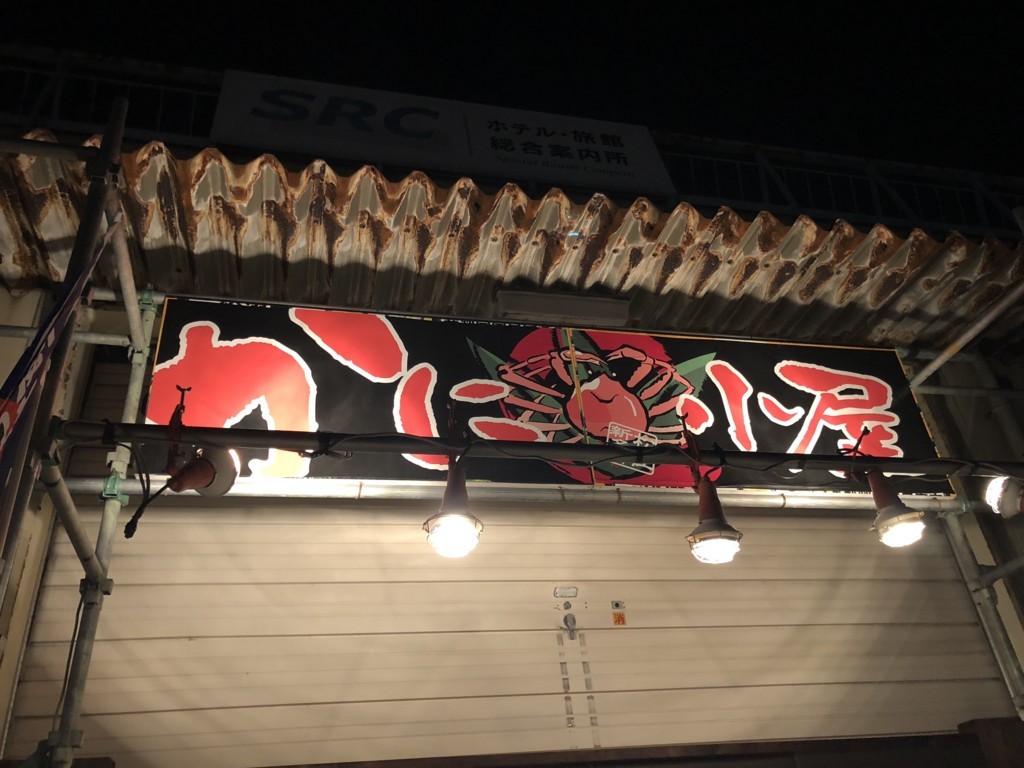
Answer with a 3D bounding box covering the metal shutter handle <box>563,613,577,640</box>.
[{"bbox_3d":[0.229,0.963,3.286,0.043,0.105,0.045,3,-33,-15],"label":"metal shutter handle"}]

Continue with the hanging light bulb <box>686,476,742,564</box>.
[{"bbox_3d":[0.560,0.385,2.358,0.158,0.260,0.158,4,-29,-14],"label":"hanging light bulb"}]

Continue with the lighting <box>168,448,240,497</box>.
[{"bbox_3d":[-0.791,0.225,2.156,0.158,0.158,0.265,-17,4,18],"label":"lighting"}]

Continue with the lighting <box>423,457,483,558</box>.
[{"bbox_3d":[-0.151,0.322,2.188,0.158,0.275,0.158,7,-31,-12],"label":"lighting"}]

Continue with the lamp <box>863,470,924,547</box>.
[{"bbox_3d":[1.148,0.373,2.532,0.158,0.258,0.158,-1,-30,-17],"label":"lamp"}]

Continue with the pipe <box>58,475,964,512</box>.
[{"bbox_3d":[0.241,0.425,3.123,3.585,0.049,0.049,3,-33,-14],"label":"pipe"}]

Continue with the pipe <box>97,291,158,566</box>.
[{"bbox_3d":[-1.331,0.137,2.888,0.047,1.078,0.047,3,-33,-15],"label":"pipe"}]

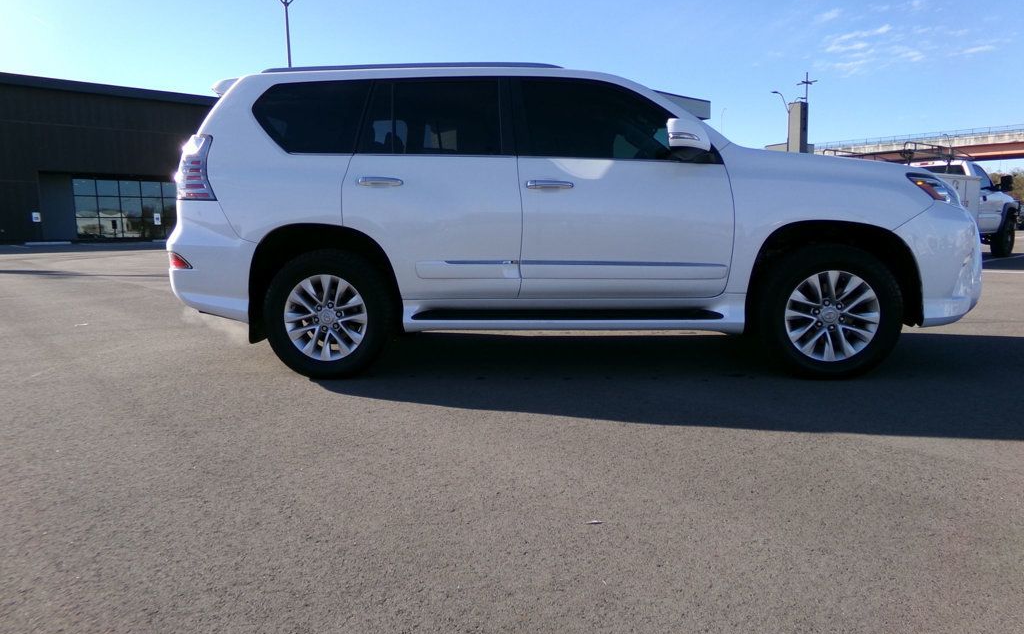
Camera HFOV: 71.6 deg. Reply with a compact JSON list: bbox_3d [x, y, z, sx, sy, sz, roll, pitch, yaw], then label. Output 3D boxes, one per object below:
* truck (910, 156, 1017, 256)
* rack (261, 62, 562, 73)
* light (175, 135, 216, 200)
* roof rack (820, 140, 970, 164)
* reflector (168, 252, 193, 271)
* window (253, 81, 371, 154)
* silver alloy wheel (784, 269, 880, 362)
[{"bbox_3d":[8.156,-2.113,13.990,5.750,1.980,2.030,-8,10,-41],"label":"truck"},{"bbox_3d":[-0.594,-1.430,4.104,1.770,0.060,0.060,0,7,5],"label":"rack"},{"bbox_3d":[-1.814,-0.868,4.155,0.280,0.358,0.230,0,8,5],"label":"light"},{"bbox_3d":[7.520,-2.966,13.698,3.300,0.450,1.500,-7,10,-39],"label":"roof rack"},{"bbox_3d":[-1.955,-0.338,4.221,0.140,0.100,0.150,-2,8,-9],"label":"reflector"},{"bbox_3d":[-1.131,-1.126,4.015,0.683,0.435,0.060,0,-10,5],"label":"window"},{"bbox_3d":[1.732,-0.017,3.906,0.490,0.490,0.200,0,8,5],"label":"silver alloy wheel"}]

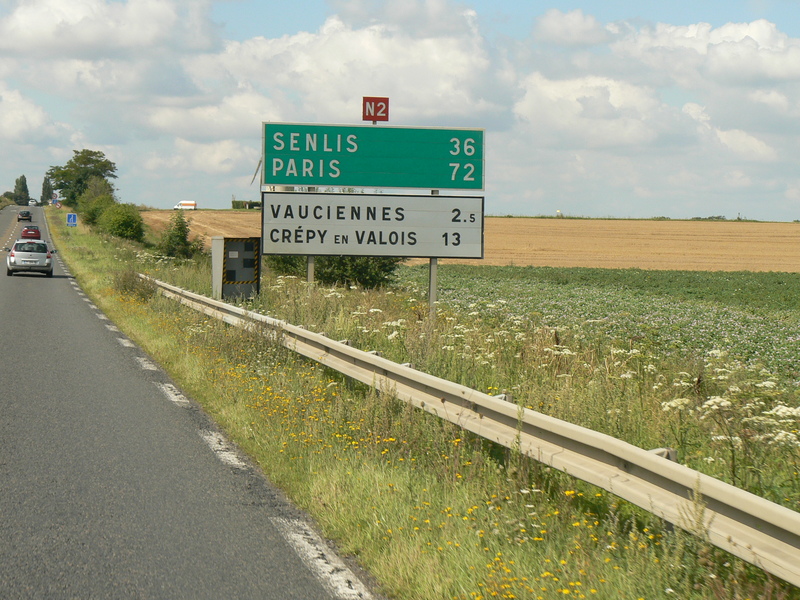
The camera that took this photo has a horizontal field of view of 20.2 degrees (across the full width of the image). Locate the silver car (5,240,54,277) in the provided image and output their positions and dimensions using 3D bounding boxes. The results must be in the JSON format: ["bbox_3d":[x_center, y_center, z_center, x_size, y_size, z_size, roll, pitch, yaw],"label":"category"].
[{"bbox_3d":[-14.628,-1.670,88.700,1.850,1.490,4.450,1,2,-9],"label":"silver car"}]

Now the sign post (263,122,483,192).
[{"bbox_3d":[-0.389,-2.131,33.400,3.360,0.940,0.070,1,2,-8],"label":"sign post"}]

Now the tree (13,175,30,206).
[{"bbox_3d":[-114.724,-33.064,680.000,5.200,10.100,5.200,1,2,0],"label":"tree"}]

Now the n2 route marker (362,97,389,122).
[{"bbox_3d":[-0.353,-2.840,33.400,0.385,0.360,0.050,1,2,-8],"label":"n2 route marker"}]

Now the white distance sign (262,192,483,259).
[{"bbox_3d":[-0.395,-1.101,33.400,3.340,0.930,0.070,1,2,-8],"label":"white distance sign"}]

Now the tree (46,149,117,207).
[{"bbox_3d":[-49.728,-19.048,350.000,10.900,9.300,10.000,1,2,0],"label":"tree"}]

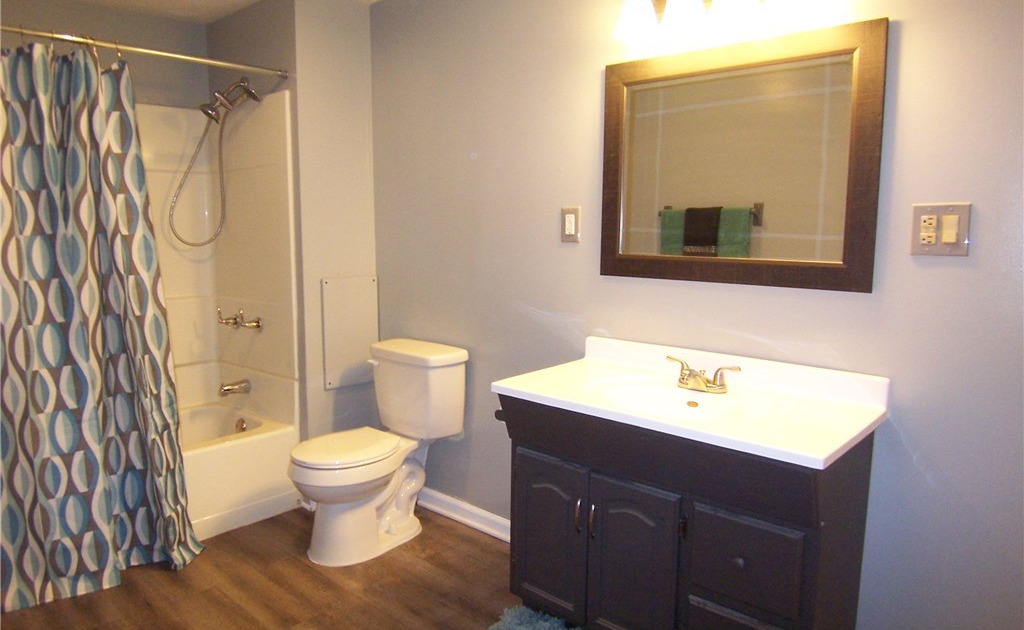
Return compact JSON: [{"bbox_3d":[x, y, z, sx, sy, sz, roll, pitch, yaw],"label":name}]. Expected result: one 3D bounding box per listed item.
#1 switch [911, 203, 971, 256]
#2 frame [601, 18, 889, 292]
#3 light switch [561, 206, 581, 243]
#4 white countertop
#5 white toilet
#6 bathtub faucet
[{"bbox_3d":[1.024,-0.203,1.628,0.121,0.123,0.010,7,10,41],"label":"switch"},{"bbox_3d":[0.615,-0.423,1.955,0.811,0.660,0.030,7,10,41],"label":"frame"},{"bbox_3d":[0.204,-0.312,2.354,0.080,0.124,0.010,7,10,41],"label":"light switch"},{"bbox_3d":[0.453,0.192,1.868,0.935,0.107,0.494,7,10,41],"label":"white countertop"},{"bbox_3d":[-0.556,0.526,2.657,0.430,0.745,0.700,7,10,41],"label":"white toilet"},{"bbox_3d":[-1.308,0.348,3.197,0.060,0.063,0.140,7,10,41],"label":"bathtub faucet"}]

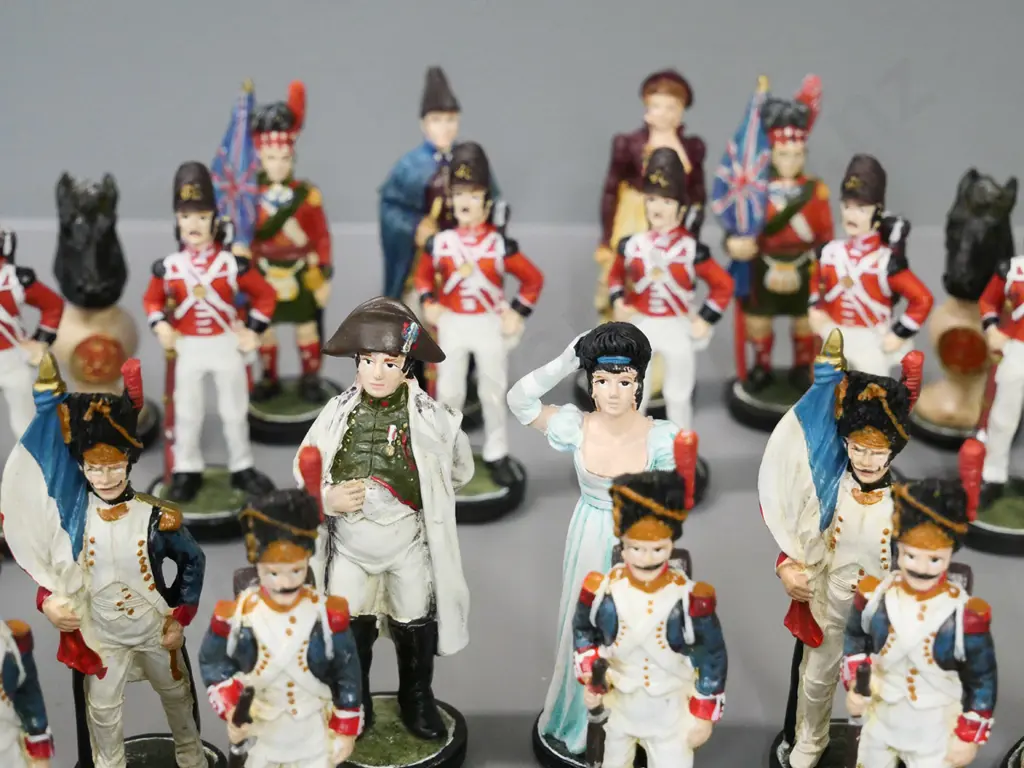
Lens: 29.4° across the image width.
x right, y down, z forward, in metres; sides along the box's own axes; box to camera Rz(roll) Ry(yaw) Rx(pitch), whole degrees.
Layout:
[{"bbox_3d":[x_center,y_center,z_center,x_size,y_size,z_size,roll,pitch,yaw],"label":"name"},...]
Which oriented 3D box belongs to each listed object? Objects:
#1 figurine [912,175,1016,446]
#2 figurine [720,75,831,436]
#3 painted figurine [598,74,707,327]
[{"bbox_3d":[0.111,-0.019,0.463,0.028,0.064,0.029,15,27,31],"label":"figurine"},{"bbox_3d":[0.073,-0.037,0.527,0.038,0.096,0.033,4,26,8],"label":"figurine"},{"bbox_3d":[0.031,-0.034,0.471,0.031,0.086,0.028,2,23,6],"label":"painted figurine"}]

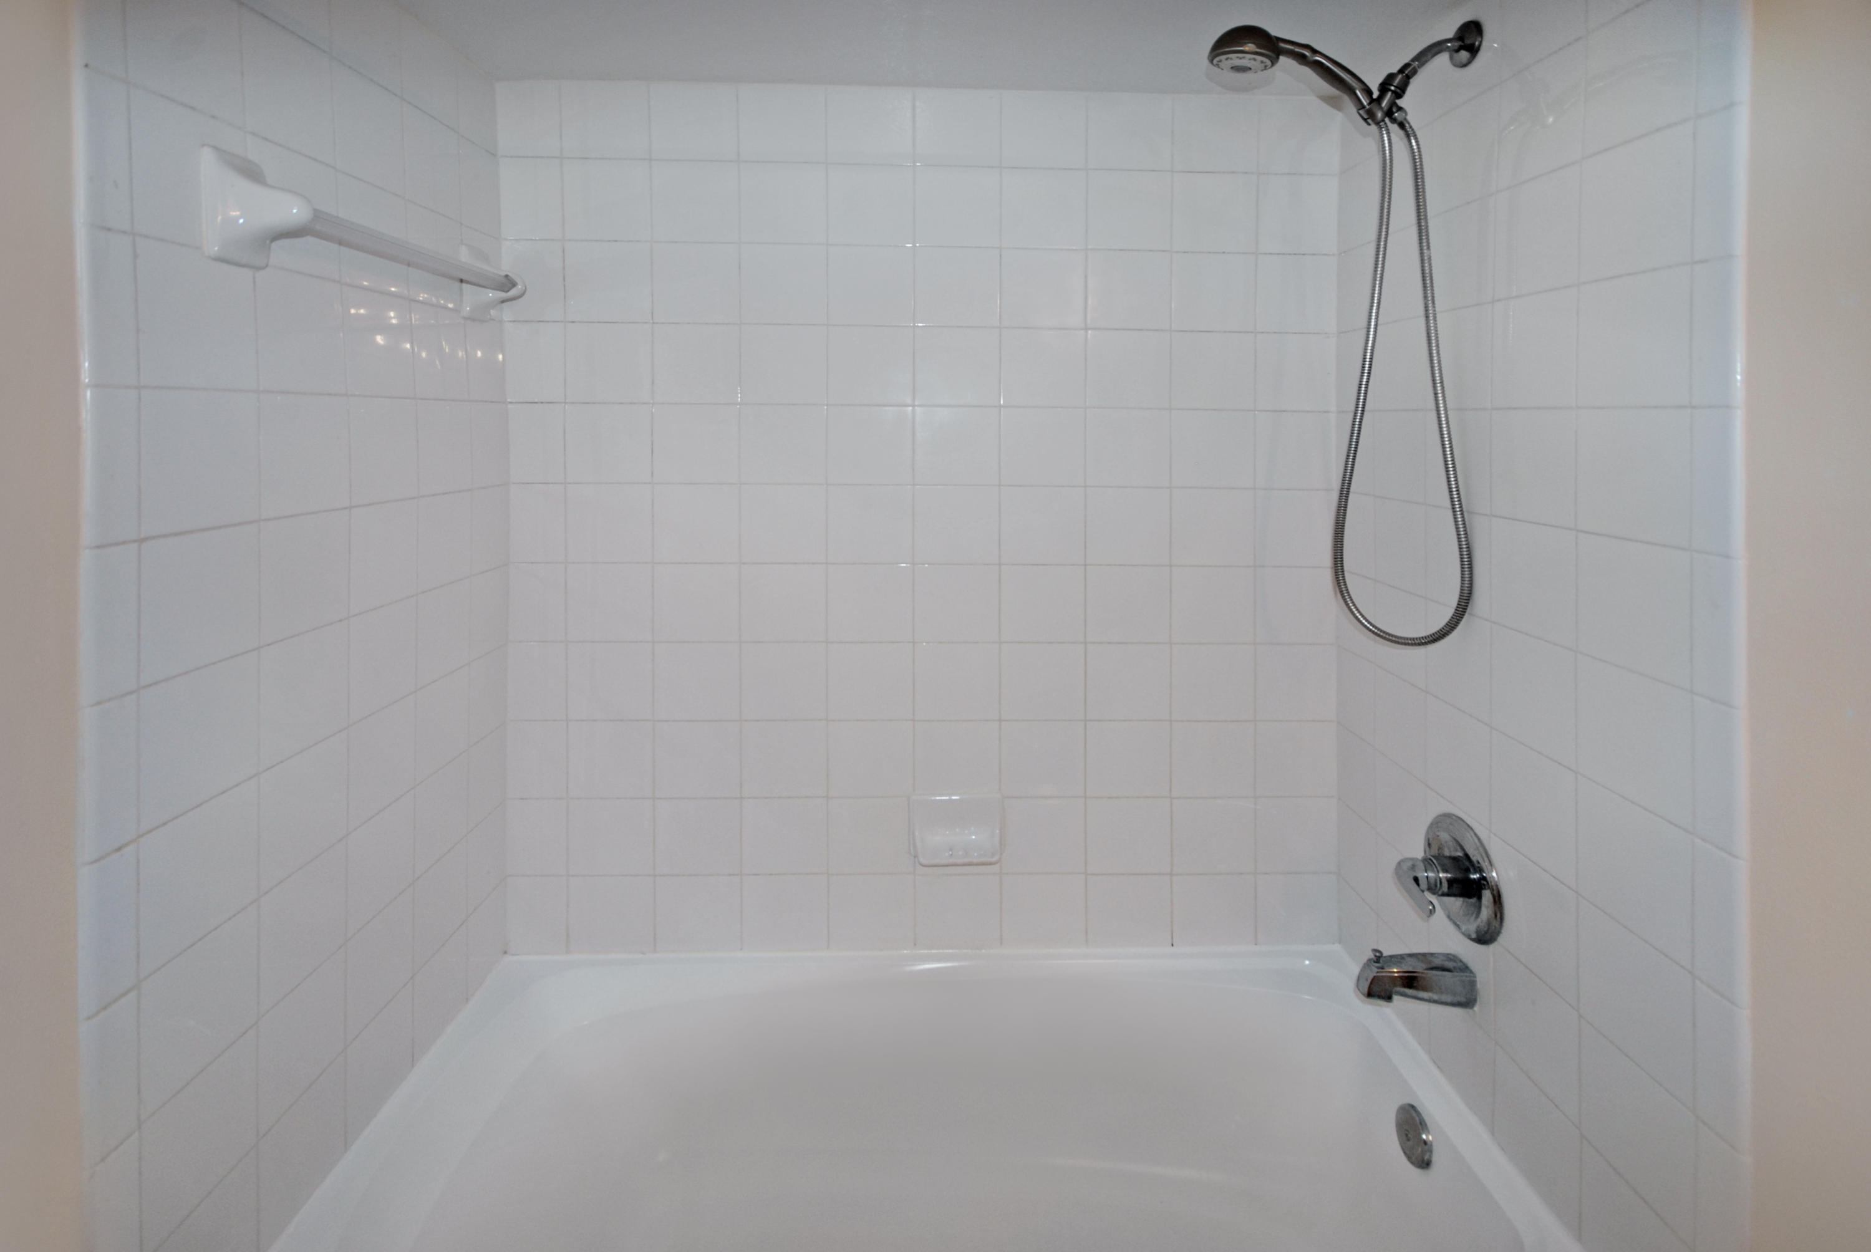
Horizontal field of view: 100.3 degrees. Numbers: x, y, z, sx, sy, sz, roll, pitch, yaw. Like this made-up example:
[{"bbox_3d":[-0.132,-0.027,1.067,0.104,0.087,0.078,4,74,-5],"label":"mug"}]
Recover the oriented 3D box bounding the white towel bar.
[{"bbox_3d":[-0.764,-0.530,1.134,0.089,0.122,0.562,-1,14,-2],"label":"white towel bar"}]

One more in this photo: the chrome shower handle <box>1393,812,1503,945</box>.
[{"bbox_3d":[0.736,0.380,1.165,0.106,0.175,0.173,0,8,-2],"label":"chrome shower handle"}]

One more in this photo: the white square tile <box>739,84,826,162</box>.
[{"bbox_3d":[-0.288,-0.944,1.469,0.162,0.138,0.012,0,4,-2],"label":"white square tile"}]

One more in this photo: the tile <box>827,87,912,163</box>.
[{"bbox_3d":[-0.123,-0.944,1.475,0.164,0.139,0.012,0,4,-2],"label":"tile"}]

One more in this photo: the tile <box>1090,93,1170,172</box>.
[{"bbox_3d":[0.371,-0.943,1.494,0.161,0.139,0.012,0,4,-2],"label":"tile"}]

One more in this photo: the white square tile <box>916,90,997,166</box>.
[{"bbox_3d":[0.041,-0.945,1.481,0.164,0.139,0.012,0,4,-2],"label":"white square tile"}]

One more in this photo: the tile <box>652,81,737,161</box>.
[{"bbox_3d":[-0.452,-0.943,1.462,0.164,0.139,0.012,0,4,-2],"label":"tile"}]

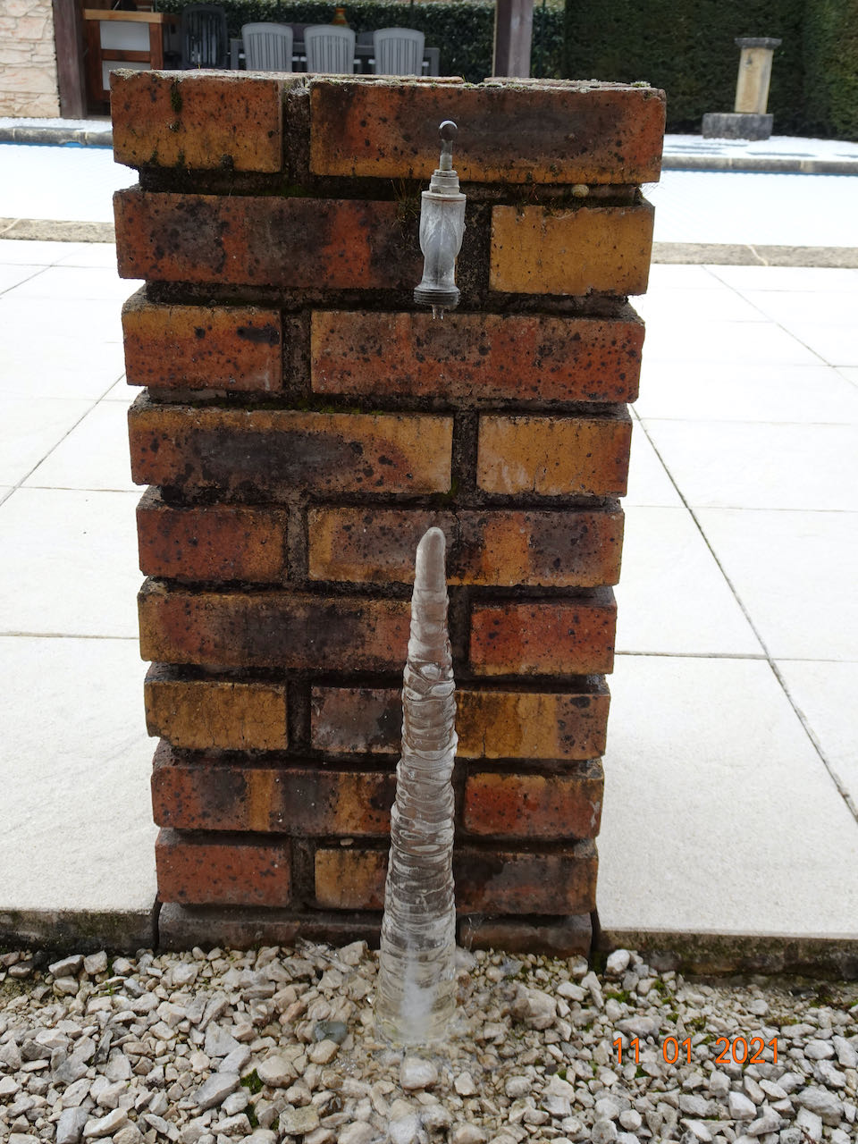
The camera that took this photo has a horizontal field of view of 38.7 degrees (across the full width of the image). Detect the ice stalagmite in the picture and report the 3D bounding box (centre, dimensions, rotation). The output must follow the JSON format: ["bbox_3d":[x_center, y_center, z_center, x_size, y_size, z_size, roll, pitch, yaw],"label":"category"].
[{"bbox_3d":[-0.004,0.154,0.851,0.064,0.393,0.063,1,22,-1],"label":"ice stalagmite"}]

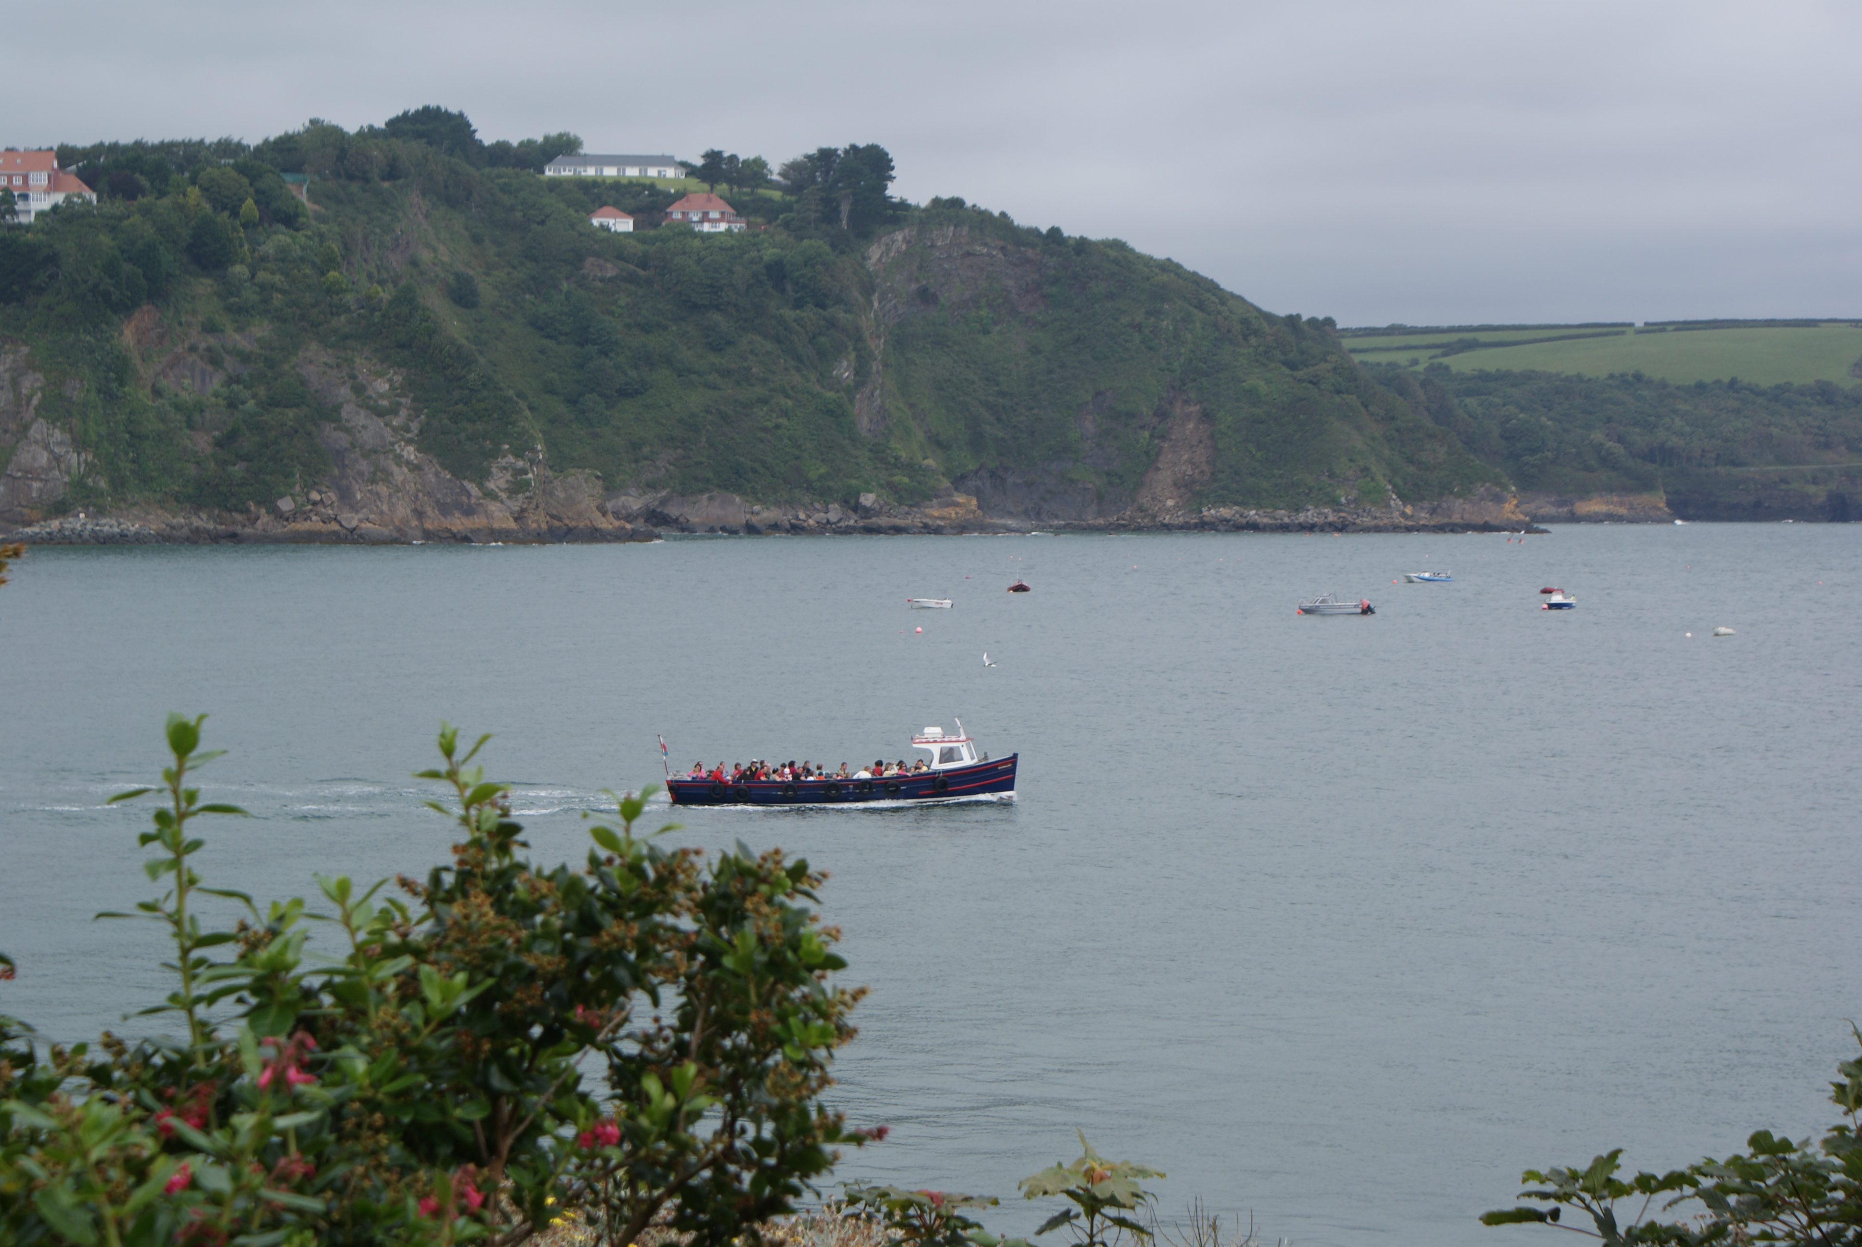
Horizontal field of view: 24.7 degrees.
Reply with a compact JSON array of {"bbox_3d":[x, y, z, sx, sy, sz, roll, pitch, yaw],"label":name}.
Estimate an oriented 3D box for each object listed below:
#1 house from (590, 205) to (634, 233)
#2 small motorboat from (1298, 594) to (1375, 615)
[{"bbox_3d":[-63.920,-80.780,850.000,8.600,5.300,7.000,0,2,5],"label":"house"},{"bbox_3d":[34.030,-1.600,355.000,6.300,1.750,2.200,0,2,-3],"label":"small motorboat"}]

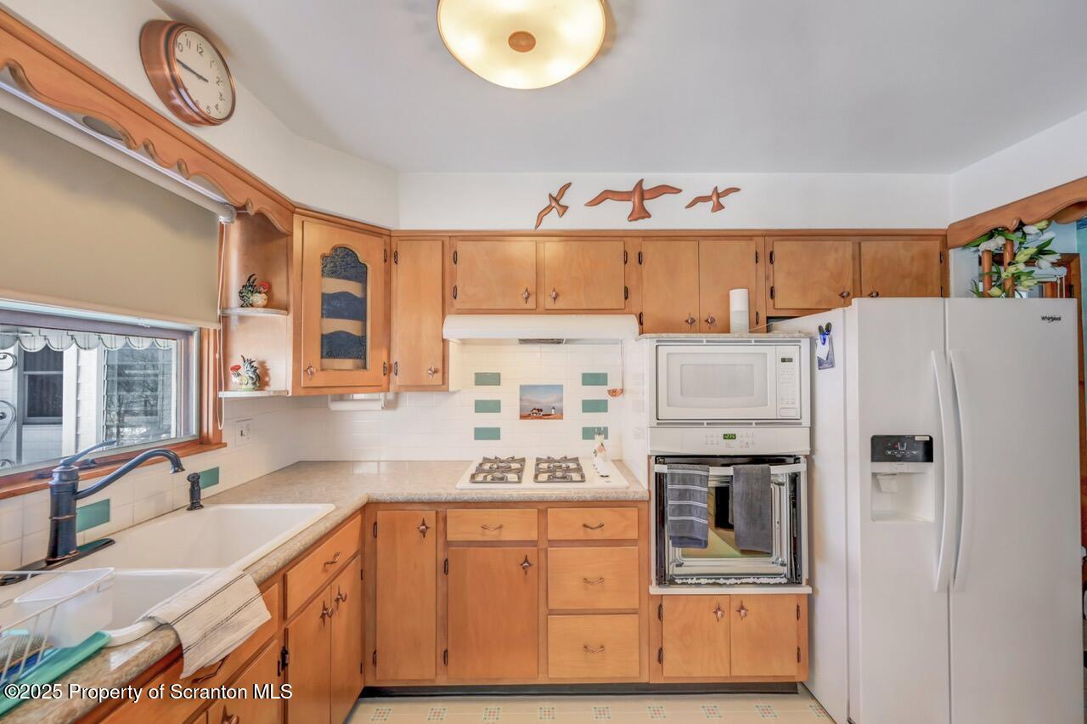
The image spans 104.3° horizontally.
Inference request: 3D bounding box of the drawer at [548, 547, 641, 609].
[{"bbox_3d":[0.205,0.903,2.007,0.382,0.263,0.500,0,-1,0],"label":"drawer"}]

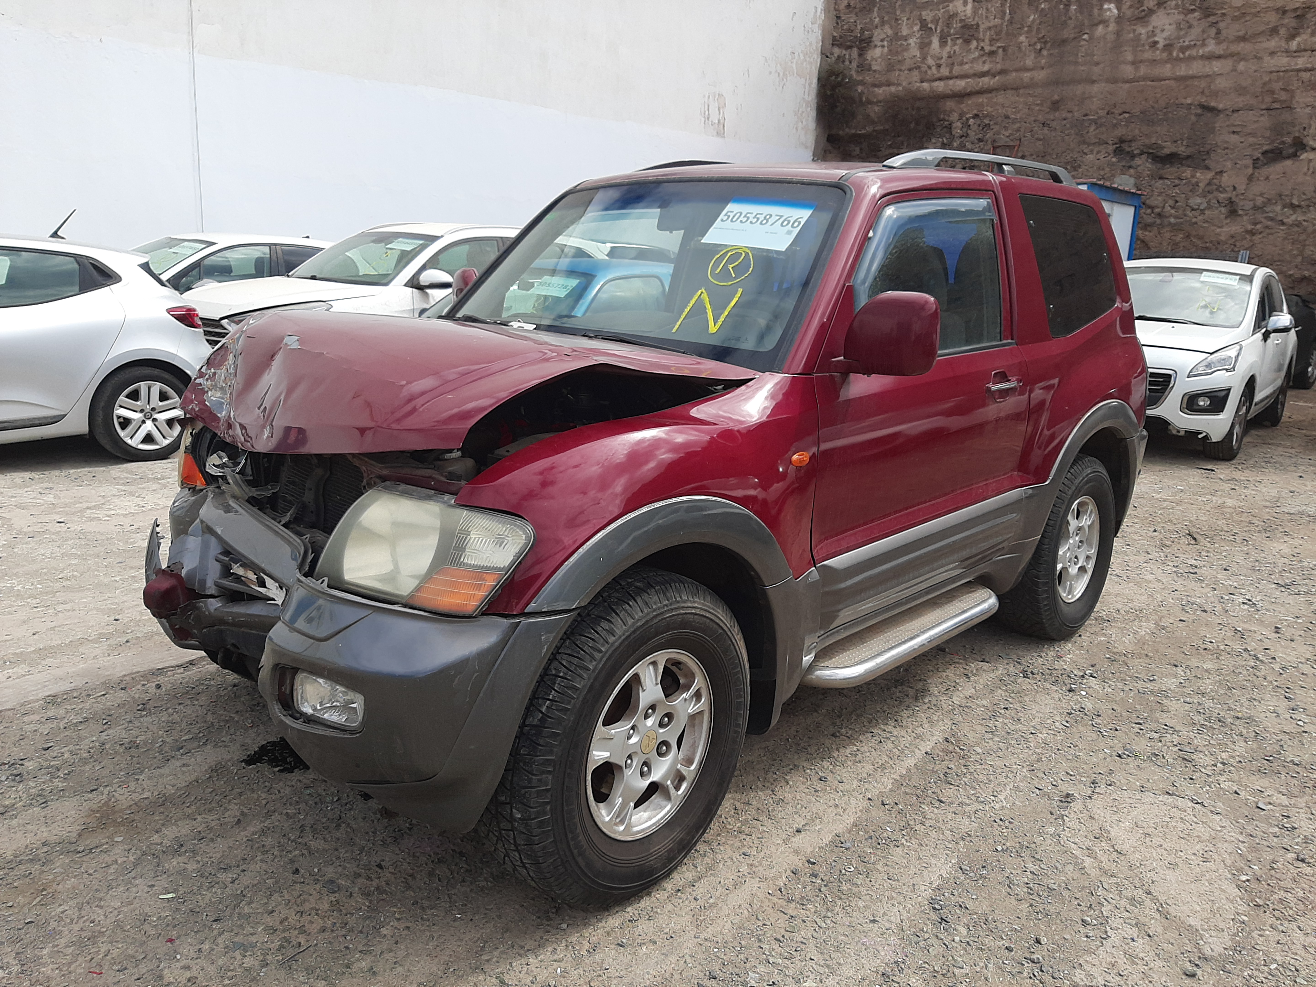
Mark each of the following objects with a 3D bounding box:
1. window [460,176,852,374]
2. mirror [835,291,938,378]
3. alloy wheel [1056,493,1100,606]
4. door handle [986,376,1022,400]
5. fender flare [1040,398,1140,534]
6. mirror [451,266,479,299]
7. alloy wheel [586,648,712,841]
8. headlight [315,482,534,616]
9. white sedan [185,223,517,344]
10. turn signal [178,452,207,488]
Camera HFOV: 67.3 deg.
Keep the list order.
[{"bbox_3d":[-0.064,-0.757,3.113,1.480,0.710,0.140,15,-26,41],"label":"window"},{"bbox_3d":[0.575,-0.411,2.518,0.260,0.205,0.170,15,18,41],"label":"mirror"},{"bbox_3d":[1.684,0.221,4.143,0.175,0.445,0.445,11,16,42],"label":"alloy wheel"},{"bbox_3d":[1.186,-0.359,3.398,0.055,0.070,0.205,11,16,42],"label":"door handle"},{"bbox_3d":[1.726,-0.124,3.952,0.130,0.480,1.060,15,18,41],"label":"fender flare"},{"bbox_3d":[-0.775,-0.760,3.734,0.260,0.205,0.170,15,18,41],"label":"mirror"},{"bbox_3d":[-0.066,0.566,2.327,0.175,0.445,0.445,10,15,39],"label":"alloy wheel"},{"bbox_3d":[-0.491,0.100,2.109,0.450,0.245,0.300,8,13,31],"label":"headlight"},{"bbox_3d":[-2.110,-1.590,8.900,1.840,1.620,4.450,11,15,39],"label":"white sedan"},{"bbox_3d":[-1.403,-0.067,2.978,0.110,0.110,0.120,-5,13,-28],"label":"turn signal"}]

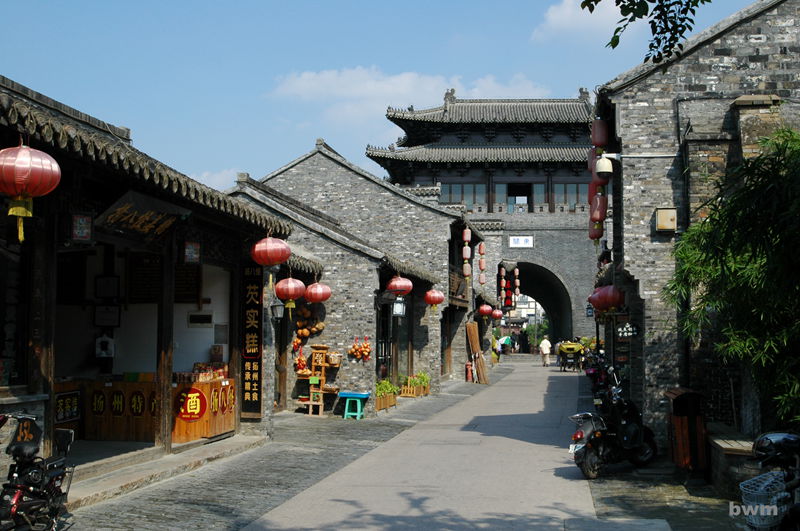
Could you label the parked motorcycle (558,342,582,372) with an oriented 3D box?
[{"bbox_3d":[7.761,4.166,42.300,1.050,1.300,2.100,-1,-5,10],"label":"parked motorcycle"}]

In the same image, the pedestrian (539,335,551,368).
[{"bbox_3d":[7.520,4.434,48.500,0.550,1.680,0.350,-1,-5,10],"label":"pedestrian"}]

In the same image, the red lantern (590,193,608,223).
[{"bbox_3d":[2.721,-0.786,12.700,0.235,0.390,0.235,-1,-5,10],"label":"red lantern"}]

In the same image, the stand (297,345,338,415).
[{"bbox_3d":[-1.570,2.215,17.950,0.750,1.380,0.450,-1,-5,10],"label":"stand"}]

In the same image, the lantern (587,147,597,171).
[{"bbox_3d":[3.050,-1.671,14.600,0.225,0.380,0.225,-1,-5,10],"label":"lantern"}]

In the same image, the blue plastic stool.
[{"bbox_3d":[-0.867,2.647,17.750,0.580,0.530,0.450,-1,-5,10],"label":"blue plastic stool"}]

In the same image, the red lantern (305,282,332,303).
[{"bbox_3d":[-1.504,0.502,17.200,0.510,0.375,0.510,0,-5,0],"label":"red lantern"}]

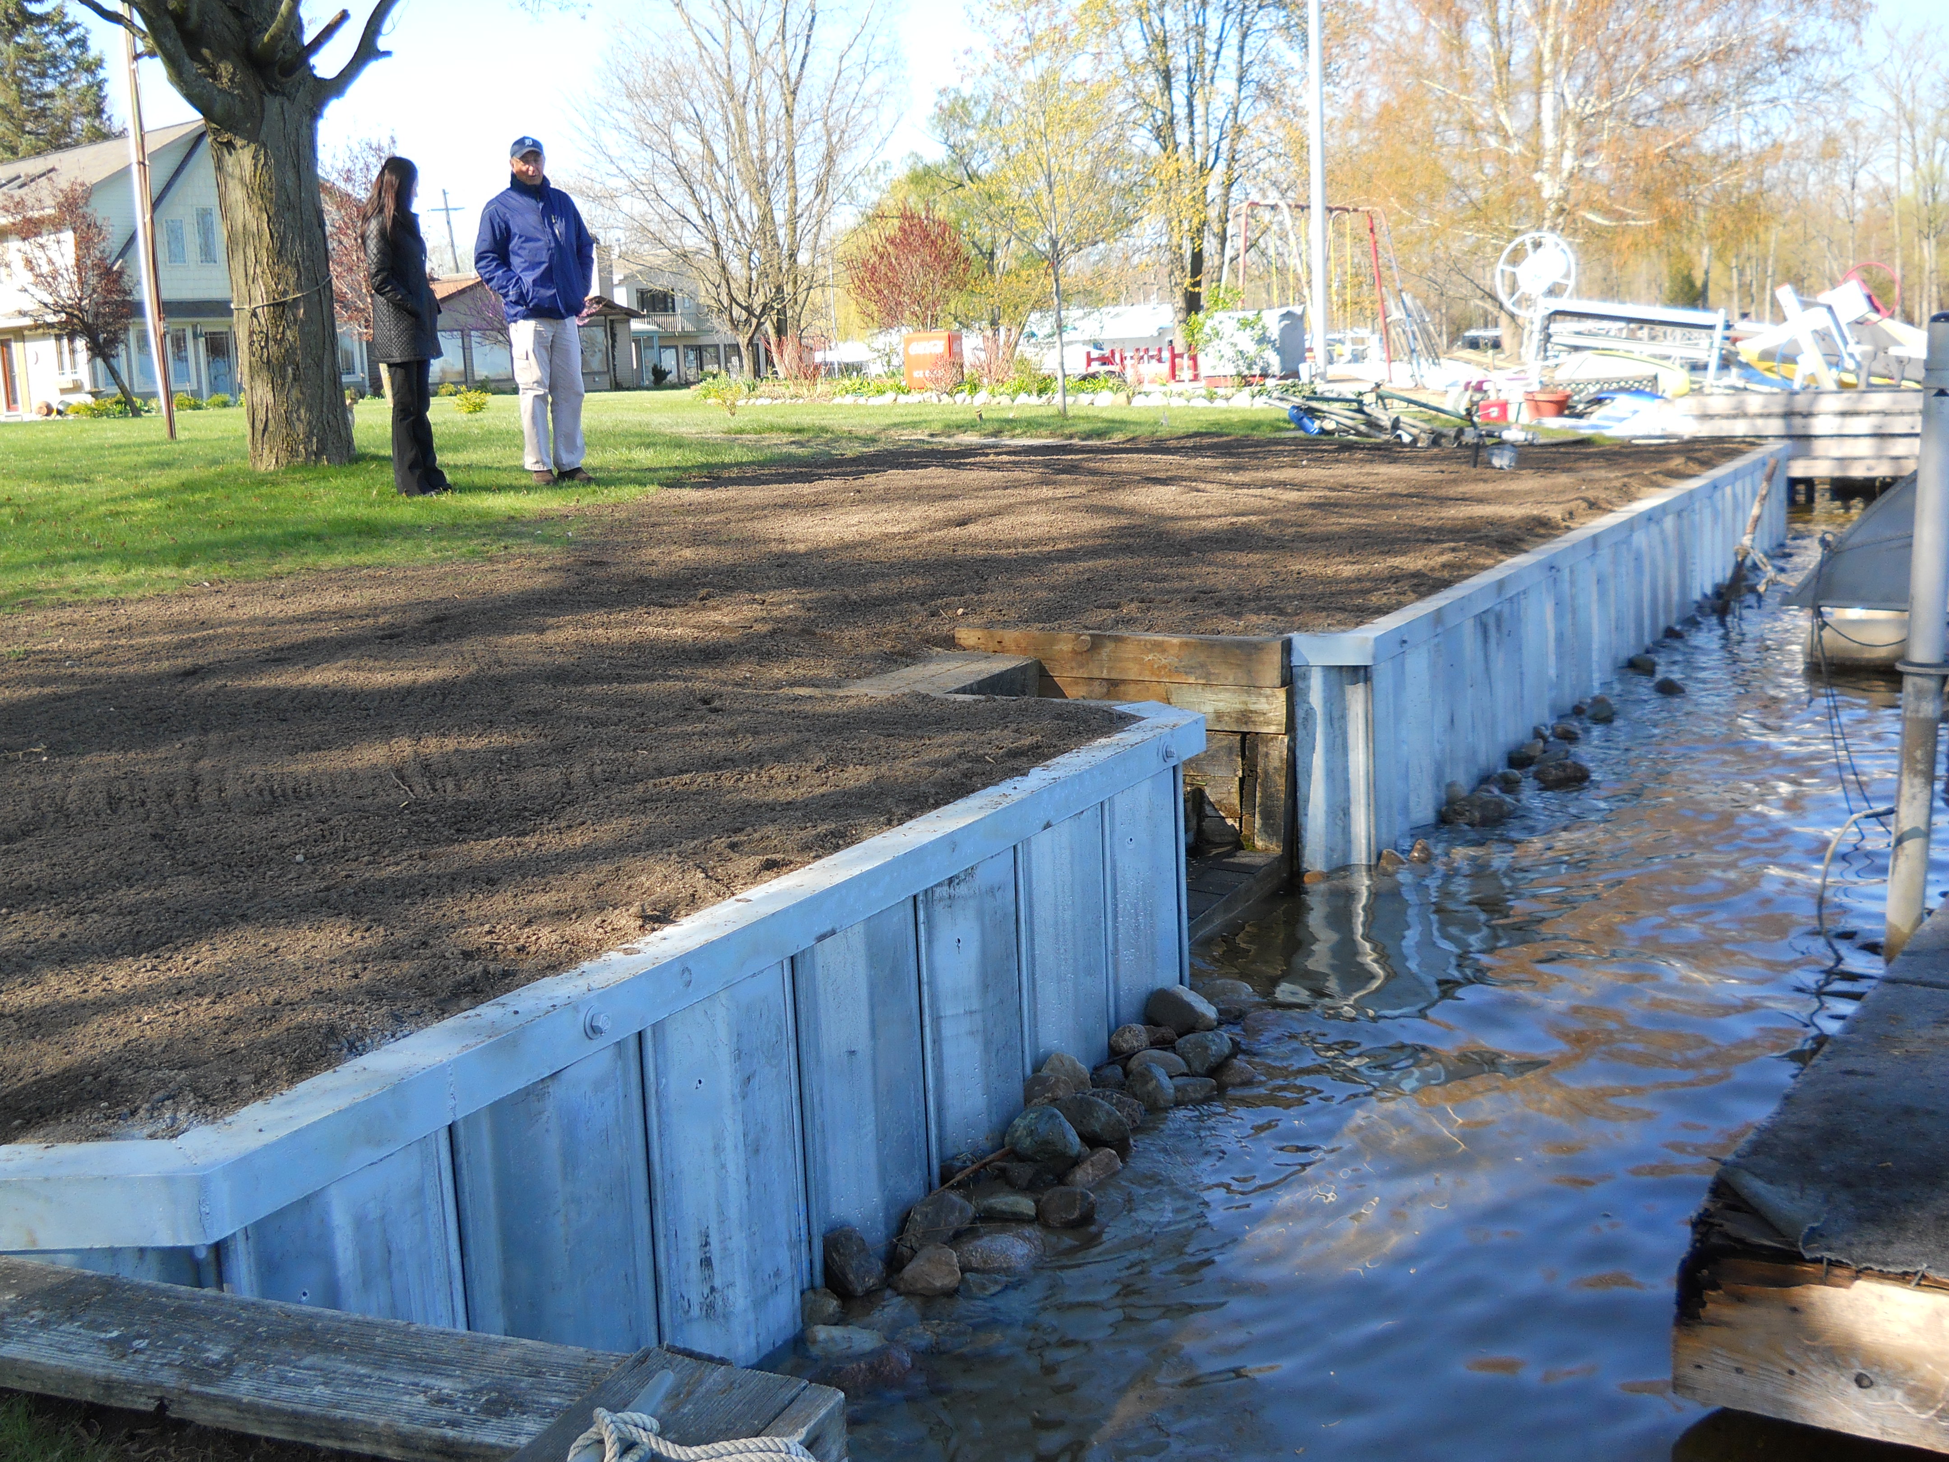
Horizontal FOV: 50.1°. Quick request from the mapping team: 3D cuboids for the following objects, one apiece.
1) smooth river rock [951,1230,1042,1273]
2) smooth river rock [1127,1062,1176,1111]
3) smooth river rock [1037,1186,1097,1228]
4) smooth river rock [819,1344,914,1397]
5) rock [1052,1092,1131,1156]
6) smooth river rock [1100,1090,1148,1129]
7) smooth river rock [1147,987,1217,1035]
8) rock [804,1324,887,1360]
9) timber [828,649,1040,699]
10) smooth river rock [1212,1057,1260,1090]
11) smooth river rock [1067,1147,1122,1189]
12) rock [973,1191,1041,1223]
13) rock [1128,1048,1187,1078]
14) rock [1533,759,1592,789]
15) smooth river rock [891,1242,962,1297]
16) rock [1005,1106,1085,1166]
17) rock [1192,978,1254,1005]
[{"bbox_3d":[0.043,1.026,4.101,0.170,0.095,0.130,-1,11,0],"label":"smooth river rock"},{"bbox_3d":[0.422,0.850,4.979,0.122,0.115,0.120,-2,10,5],"label":"smooth river rock"},{"bbox_3d":[0.189,0.967,4.236,0.120,0.085,0.105,-1,11,2],"label":"smooth river rock"},{"bbox_3d":[-0.196,1.169,3.802,0.178,0.095,0.135,-3,10,-4],"label":"smooth river rock"},{"bbox_3d":[0.255,0.859,4.562,0.175,0.125,0.130,4,12,27],"label":"rock"},{"bbox_3d":[0.339,0.886,4.857,0.135,0.100,0.115,-2,10,4],"label":"smooth river rock"},{"bbox_3d":[0.517,0.695,5.184,0.185,0.125,0.150,4,12,27],"label":"smooth river rock"},{"bbox_3d":[-0.235,1.107,3.761,0.148,0.068,0.095,4,12,27],"label":"rock"},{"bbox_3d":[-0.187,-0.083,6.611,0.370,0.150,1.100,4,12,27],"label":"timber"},{"bbox_3d":[0.646,0.849,5.153,0.122,0.080,0.100,-1,10,7],"label":"smooth river rock"},{"bbox_3d":[0.253,0.923,4.409,0.130,0.075,0.100,-5,11,-21],"label":"smooth river rock"},{"bbox_3d":[0.069,1.008,4.412,0.140,0.070,0.105,-3,10,0],"label":"rock"},{"bbox_3d":[0.432,0.791,4.930,0.140,0.085,0.110,0,11,5],"label":"rock"},{"bbox_3d":[2.380,0.179,8.424,0.235,0.125,0.175,0,10,16],"label":"rock"},{"bbox_3d":[-0.093,1.048,4.055,0.137,0.102,0.125,-3,10,-2],"label":"smooth river rock"},{"bbox_3d":[0.158,0.902,4.640,0.178,0.130,0.150,-2,10,1],"label":"rock"},{"bbox_3d":[0.695,0.734,5.852,0.180,0.090,0.140,-2,10,7],"label":"rock"}]

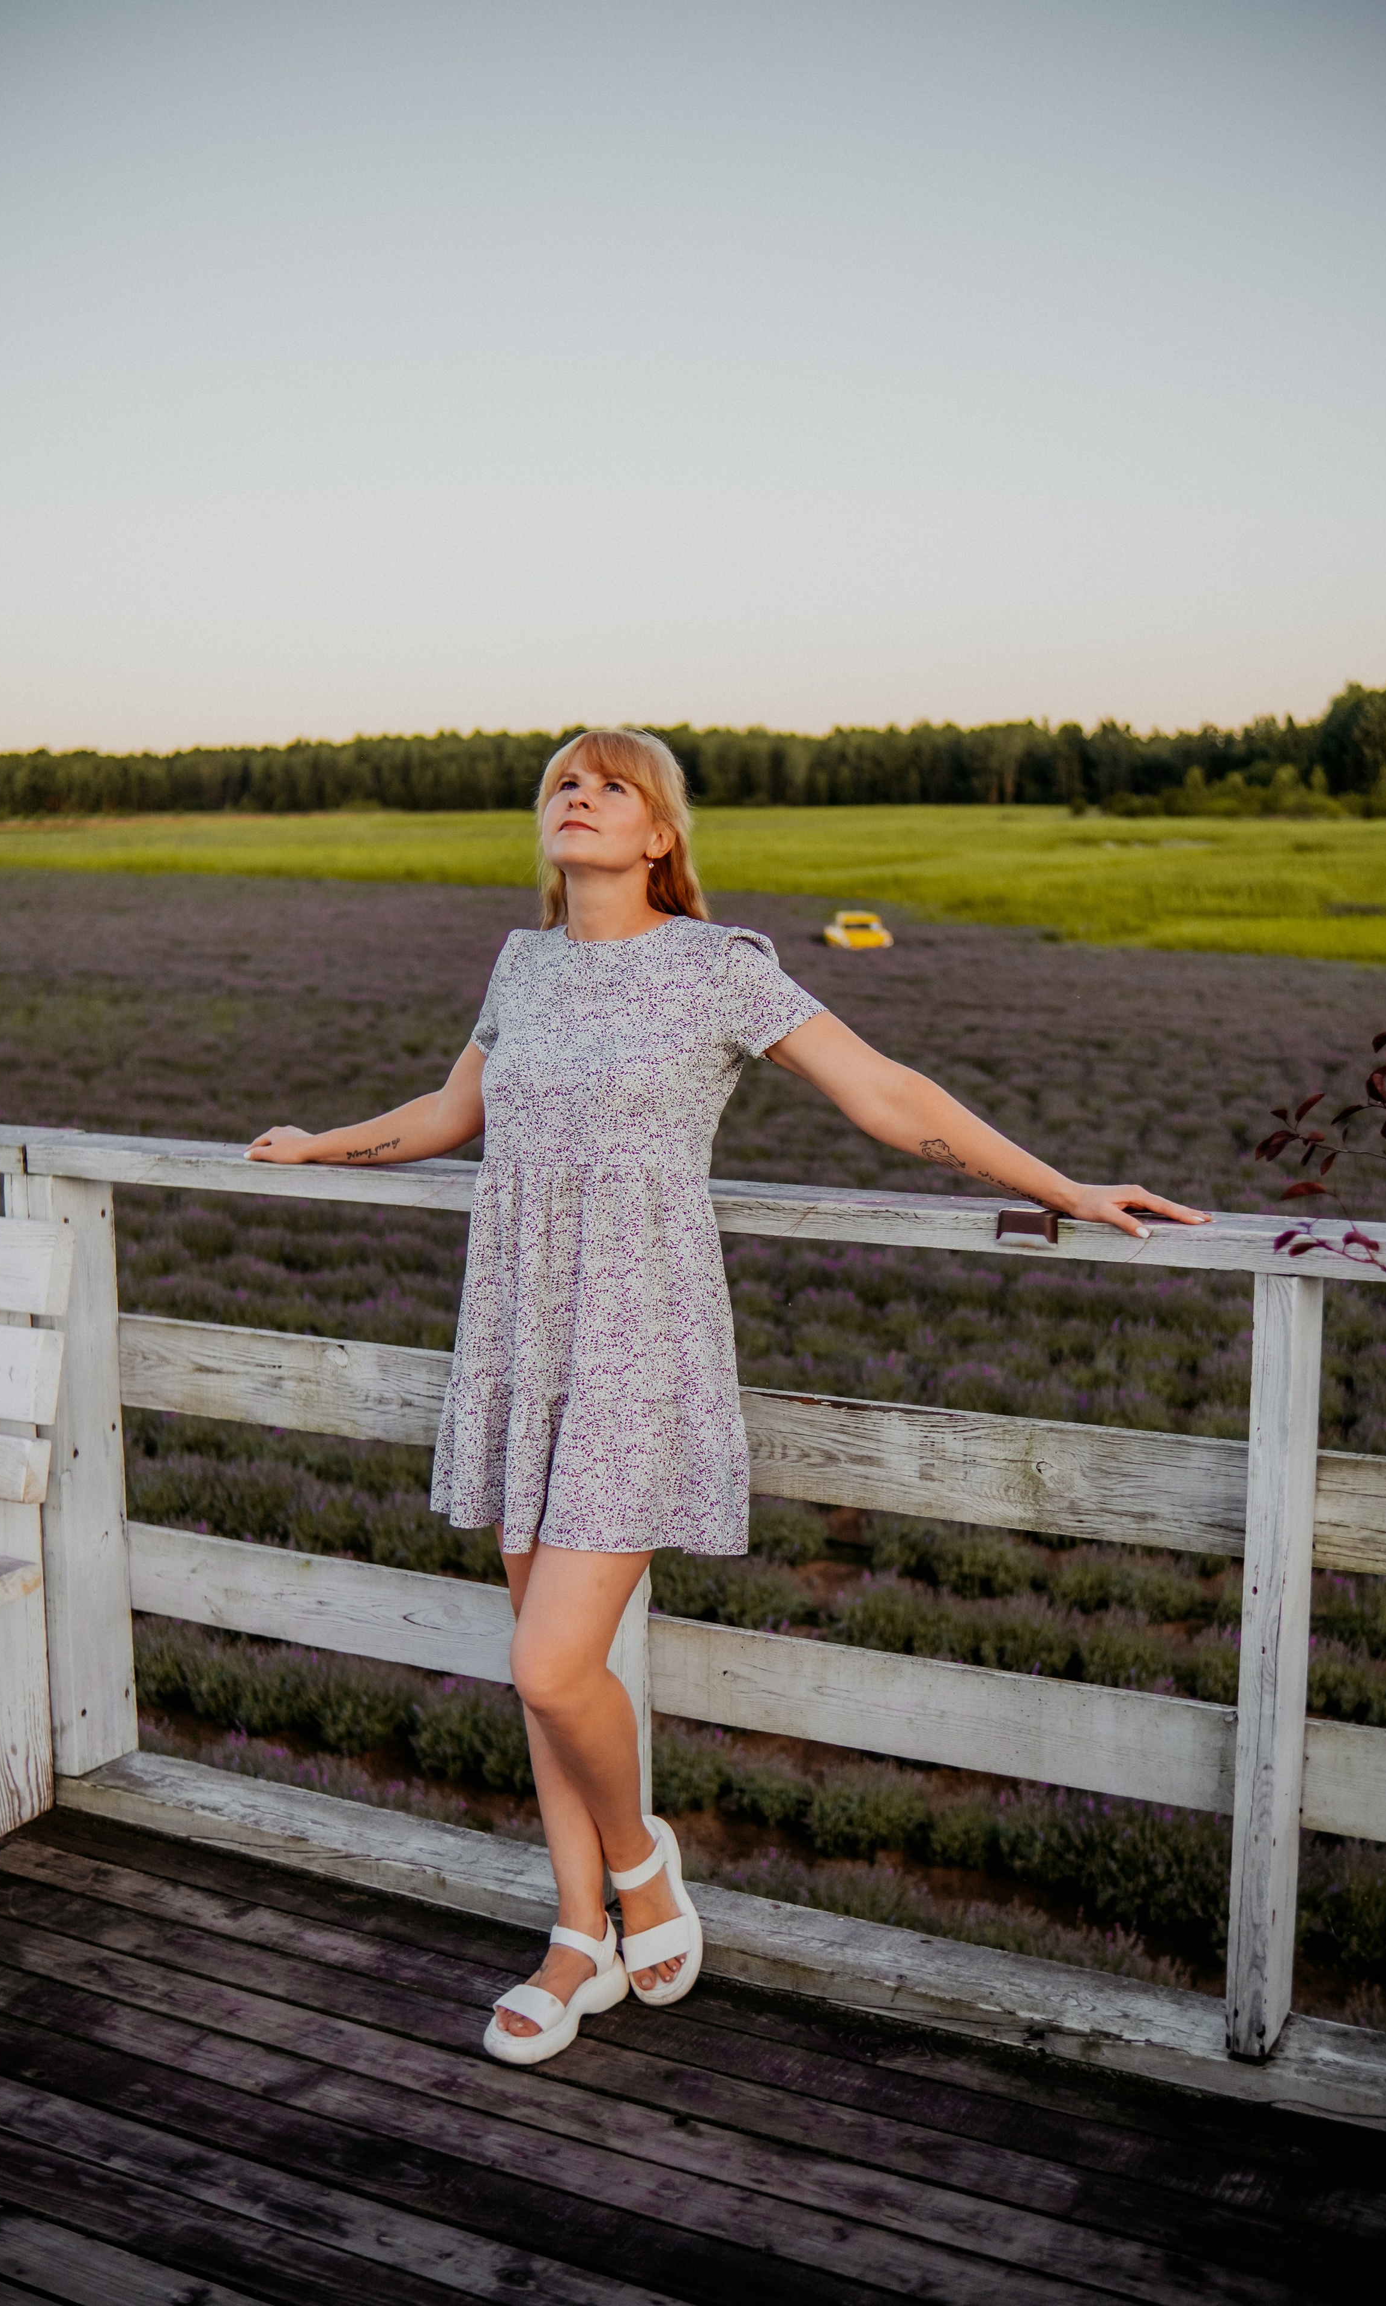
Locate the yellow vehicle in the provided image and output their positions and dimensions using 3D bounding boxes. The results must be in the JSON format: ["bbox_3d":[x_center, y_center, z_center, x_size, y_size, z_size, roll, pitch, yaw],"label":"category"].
[{"bbox_3d":[4.992,-6.521,67.500,1.600,1.500,4.000,-2,9,-10],"label":"yellow vehicle"}]

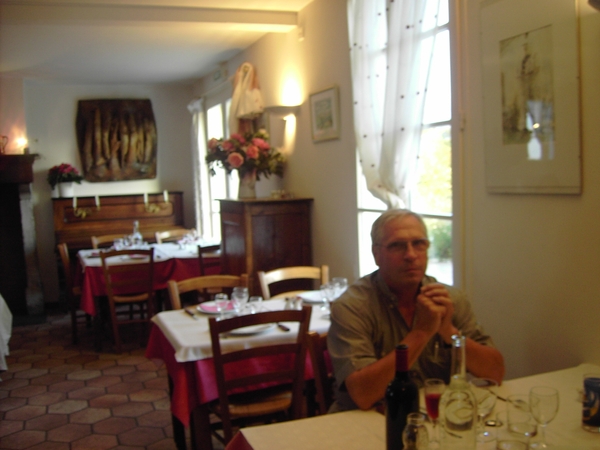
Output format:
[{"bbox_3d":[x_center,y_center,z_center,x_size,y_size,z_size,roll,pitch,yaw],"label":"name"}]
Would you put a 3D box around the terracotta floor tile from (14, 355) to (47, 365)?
[{"bbox_3d":[-2.189,1.096,4.977,0.245,0.020,0.280,-4,5,-22],"label":"terracotta floor tile"}]

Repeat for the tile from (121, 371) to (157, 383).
[{"bbox_3d":[-1.168,1.103,4.422,0.245,0.020,0.280,-4,5,-22],"label":"tile"}]

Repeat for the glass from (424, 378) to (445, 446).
[{"bbox_3d":[0.328,0.458,1.481,0.054,0.160,0.054,-2,4,0],"label":"glass"}]

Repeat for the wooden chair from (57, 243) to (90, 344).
[{"bbox_3d":[-1.964,0.610,5.633,0.470,0.880,0.440,-3,4,-22],"label":"wooden chair"}]

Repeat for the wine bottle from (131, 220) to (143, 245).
[{"bbox_3d":[-1.759,0.100,6.500,0.092,0.286,0.092,-3,4,-22],"label":"wine bottle"}]

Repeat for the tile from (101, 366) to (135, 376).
[{"bbox_3d":[-1.376,1.115,4.622,0.249,0.015,0.288,-3,4,-22],"label":"tile"}]

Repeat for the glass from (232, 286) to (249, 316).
[{"bbox_3d":[-0.312,0.382,3.072,0.078,0.130,0.078,-3,4,-22],"label":"glass"}]

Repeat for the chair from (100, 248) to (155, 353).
[{"bbox_3d":[-1.473,0.627,5.255,0.430,0.890,0.470,-3,4,-22],"label":"chair"}]

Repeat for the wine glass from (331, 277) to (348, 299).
[{"bbox_3d":[0.206,0.345,3.088,0.080,0.150,0.080,-3,4,-22],"label":"wine glass"}]

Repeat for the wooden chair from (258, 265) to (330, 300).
[{"bbox_3d":[0.075,0.711,3.446,0.450,0.880,0.470,-3,4,-27],"label":"wooden chair"}]

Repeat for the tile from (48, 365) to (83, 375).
[{"bbox_3d":[-1.794,1.106,4.654,0.245,0.020,0.280,-4,5,-22],"label":"tile"}]

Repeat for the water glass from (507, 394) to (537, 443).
[{"bbox_3d":[0.593,0.506,1.615,0.080,0.093,0.080,-2,4,0],"label":"water glass"}]

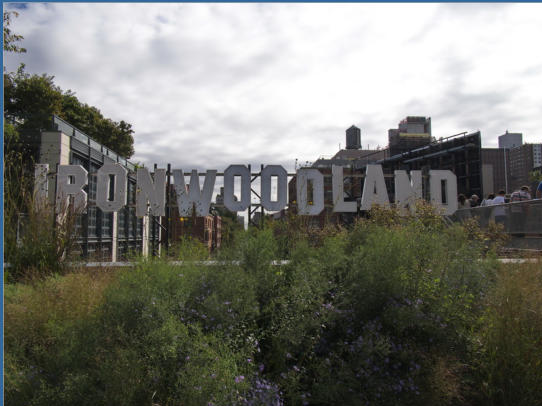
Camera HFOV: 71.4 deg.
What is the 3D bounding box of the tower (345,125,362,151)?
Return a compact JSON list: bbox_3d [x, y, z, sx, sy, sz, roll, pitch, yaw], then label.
[{"bbox_3d":[19.200,-15.300,88.000,3.800,5.900,3.800,0,-1,-9],"label":"tower"}]

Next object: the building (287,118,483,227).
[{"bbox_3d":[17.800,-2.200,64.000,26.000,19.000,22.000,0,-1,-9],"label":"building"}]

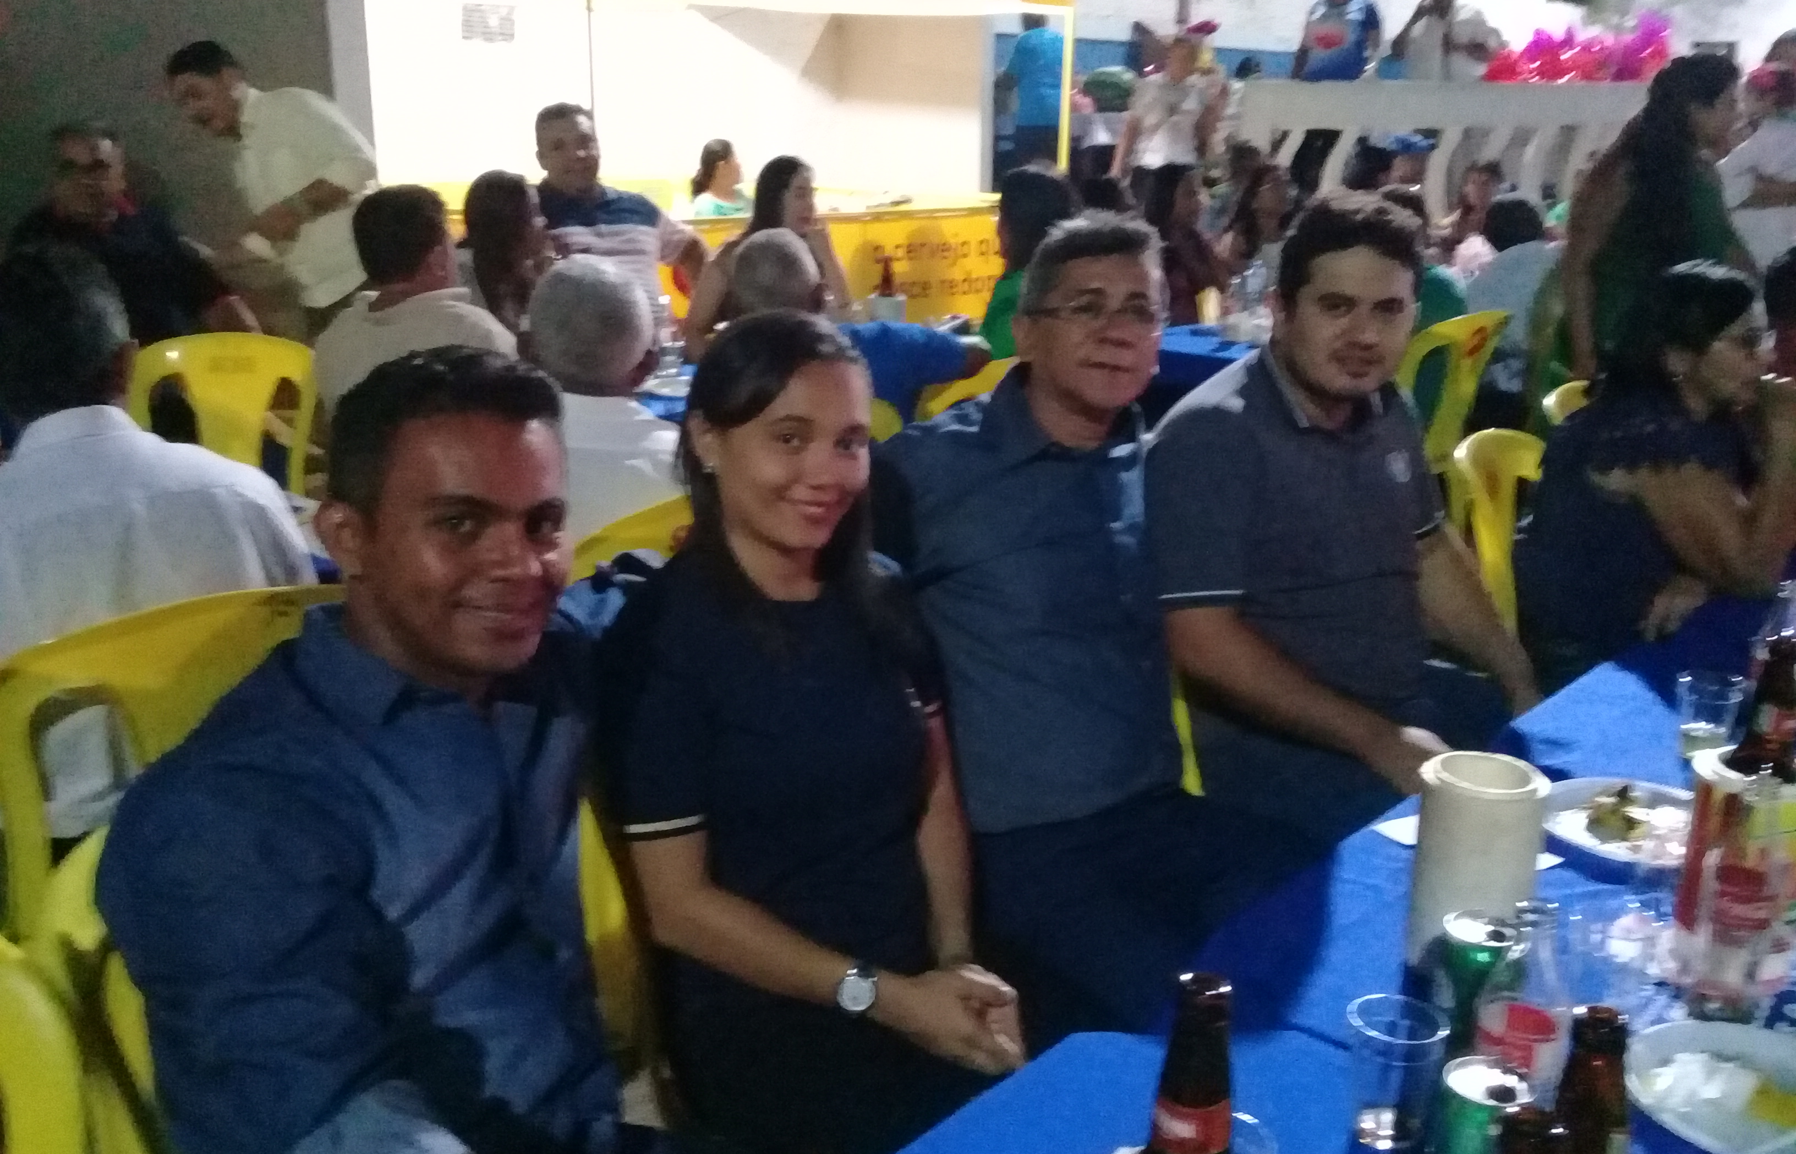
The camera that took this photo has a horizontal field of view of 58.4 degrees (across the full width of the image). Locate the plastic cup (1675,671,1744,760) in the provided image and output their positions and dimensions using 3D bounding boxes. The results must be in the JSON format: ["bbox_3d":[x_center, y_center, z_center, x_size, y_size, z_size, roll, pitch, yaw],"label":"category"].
[{"bbox_3d":[0.919,0.157,1.814,0.076,0.085,0.076,1,15,0],"label":"plastic cup"}]

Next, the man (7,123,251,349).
[{"bbox_3d":[-1.798,-0.380,3.818,0.600,1.348,0.750,-8,17,-30],"label":"man"}]

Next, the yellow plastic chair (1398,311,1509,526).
[{"bbox_3d":[1.384,-0.318,4.569,0.520,0.880,0.440,14,21,39],"label":"yellow plastic chair"}]

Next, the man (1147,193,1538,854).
[{"bbox_3d":[0.634,0.227,1.907,0.530,1.310,0.770,-12,21,-38],"label":"man"}]

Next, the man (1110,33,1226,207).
[{"bbox_3d":[1.387,-1.863,8.338,0.550,1.730,0.380,4,17,12],"label":"man"}]

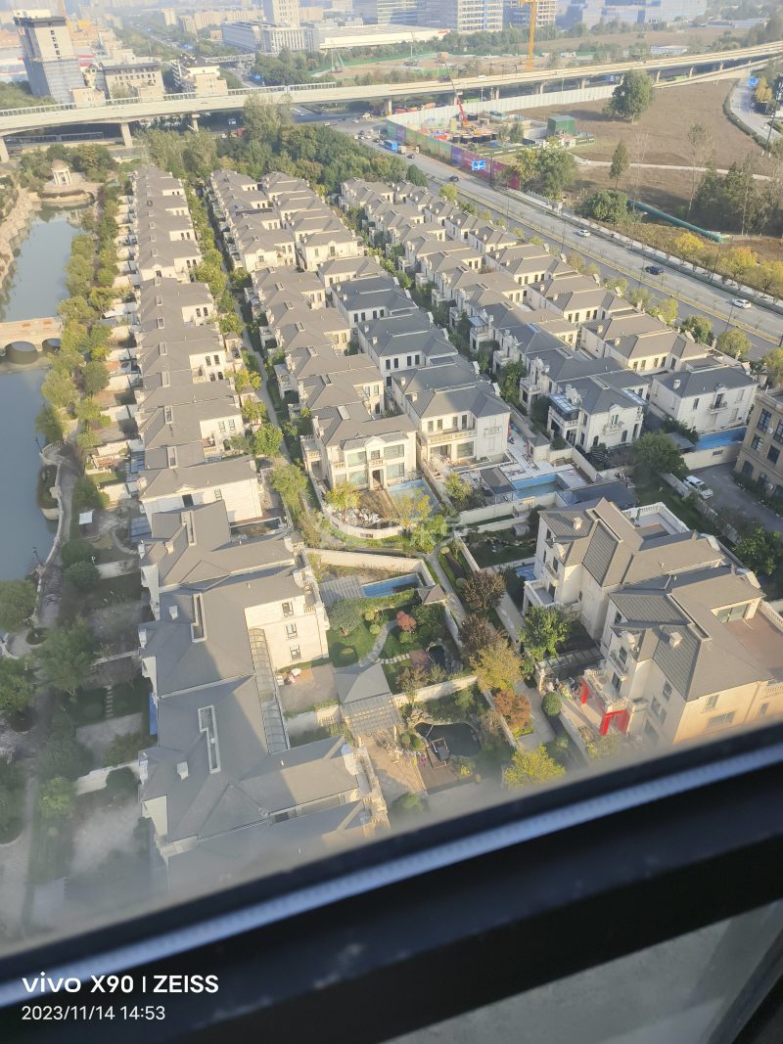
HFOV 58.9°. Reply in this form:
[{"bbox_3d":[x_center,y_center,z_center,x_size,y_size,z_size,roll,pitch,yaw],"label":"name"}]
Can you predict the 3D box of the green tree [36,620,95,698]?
[{"bbox_3d":[-38.770,17.460,82.290,6.300,10.500,6.300,-12,39,-11],"label":"green tree"}]

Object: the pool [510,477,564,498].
[{"bbox_3d":[24.490,-5.350,116.320,8.890,1.500,4.700,-12,39,-11],"label":"pool"}]

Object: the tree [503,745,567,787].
[{"bbox_3d":[14.530,25.700,70.580,5.400,4.600,5.400,-2,38,1],"label":"tree"}]

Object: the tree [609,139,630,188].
[{"bbox_3d":[85.830,-135.400,262.620,6.300,16.700,6.300,-12,39,-11],"label":"tree"}]

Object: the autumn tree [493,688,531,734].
[{"bbox_3d":[12.196,19.202,70.194,3.910,5.230,3.910,-2,37,1],"label":"autumn tree"}]

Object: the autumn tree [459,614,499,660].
[{"bbox_3d":[9.764,13.256,77.527,4.720,5.920,4.720,-2,37,1],"label":"autumn tree"}]

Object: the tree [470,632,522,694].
[{"bbox_3d":[12.060,17.090,80.780,5.800,8.600,5.800,-2,38,2],"label":"tree"}]

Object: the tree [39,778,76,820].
[{"bbox_3d":[-31.053,25.962,64.700,3.420,4.460,3.420,-12,38,-12],"label":"tree"}]

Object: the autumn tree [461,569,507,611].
[{"bbox_3d":[11.161,8.519,83.909,5.110,5.560,5.110,-2,37,1],"label":"autumn tree"}]

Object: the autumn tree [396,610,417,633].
[{"bbox_3d":[1.950,12.720,89.170,2.600,3.200,2.600,-2,38,1],"label":"autumn tree"}]

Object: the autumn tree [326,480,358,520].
[{"bbox_3d":[-7.730,-2.980,108.970,5.330,7.170,5.330,-2,38,2],"label":"autumn tree"}]

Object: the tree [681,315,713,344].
[{"bbox_3d":[61.118,-37.593,139.394,6.190,7.390,6.190,-12,38,-12],"label":"tree"}]

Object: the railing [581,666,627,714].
[{"bbox_3d":[23.510,18.320,76.170,2.460,1.180,5.220,-12,39,-11],"label":"railing"}]

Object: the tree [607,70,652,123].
[{"bbox_3d":[128.390,-230.430,376.580,24.000,24.000,24.000,-12,39,-11],"label":"tree"}]

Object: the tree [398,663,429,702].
[{"bbox_3d":[2.349,17.172,73.908,3.580,4.670,3.580,-2,37,1],"label":"tree"}]

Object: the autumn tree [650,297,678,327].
[{"bbox_3d":[63.900,-48.760,162.750,5.760,6.890,5.760,-12,39,-11],"label":"autumn tree"}]

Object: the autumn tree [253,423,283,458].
[{"bbox_3d":[-21.850,-14.360,122.740,4.800,6.400,4.800,-12,39,-11],"label":"autumn tree"}]

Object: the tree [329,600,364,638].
[{"bbox_3d":[-5.770,12.310,88.480,4.100,5.300,4.100,-2,38,1],"label":"tree"}]

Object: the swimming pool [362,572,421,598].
[{"bbox_3d":[0.154,8.812,89.845,7.500,1.300,2.600,-12,38,-12],"label":"swimming pool"}]

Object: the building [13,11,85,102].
[{"bbox_3d":[-265.820,-362.100,543.360,27.500,56.750,37.000,-31,46,-31],"label":"building"}]

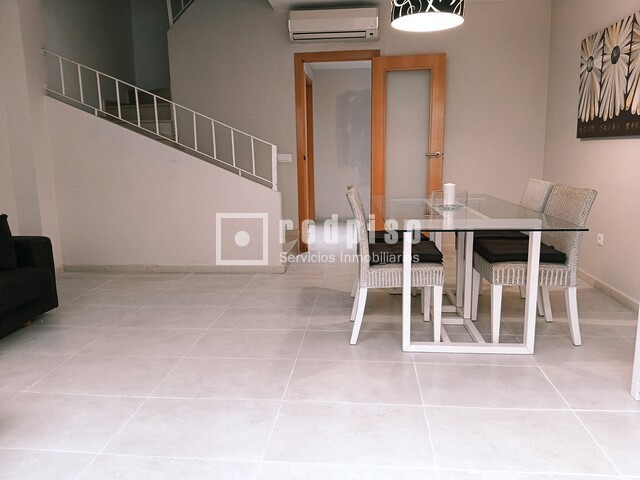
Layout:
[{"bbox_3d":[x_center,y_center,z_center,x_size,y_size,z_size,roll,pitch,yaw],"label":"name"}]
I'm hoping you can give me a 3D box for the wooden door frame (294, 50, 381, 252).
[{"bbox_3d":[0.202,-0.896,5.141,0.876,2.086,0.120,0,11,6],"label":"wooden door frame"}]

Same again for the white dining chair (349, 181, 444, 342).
[{"bbox_3d":[0.438,0.125,2.880,0.538,0.891,0.451,0,11,6],"label":"white dining chair"}]

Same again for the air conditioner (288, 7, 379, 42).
[{"bbox_3d":[0.137,-2.111,4.730,0.865,0.280,0.205,0,11,6],"label":"air conditioner"}]

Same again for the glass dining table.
[{"bbox_3d":[0.786,0.162,3.052,0.914,0.741,1.696,0,11,6],"label":"glass dining table"}]

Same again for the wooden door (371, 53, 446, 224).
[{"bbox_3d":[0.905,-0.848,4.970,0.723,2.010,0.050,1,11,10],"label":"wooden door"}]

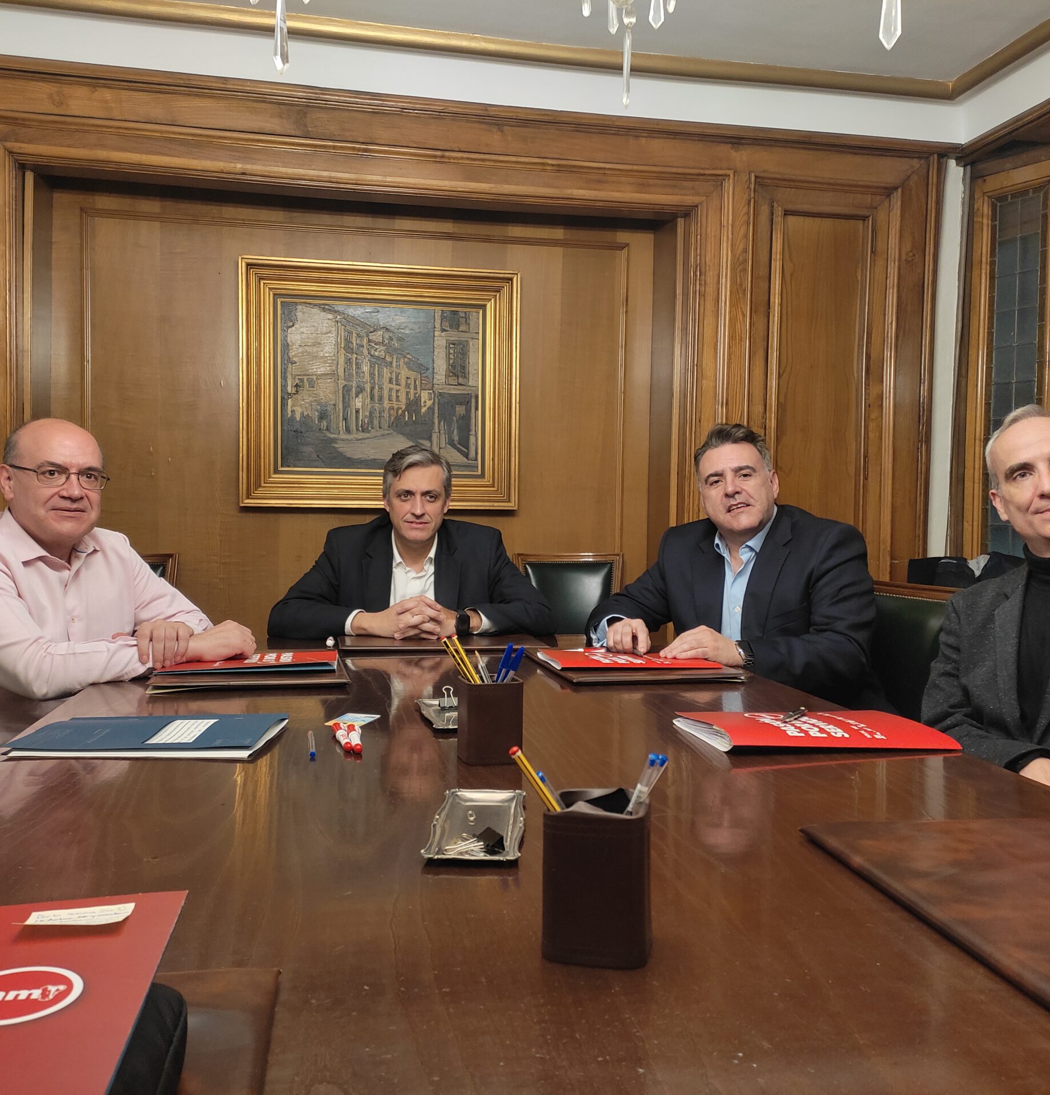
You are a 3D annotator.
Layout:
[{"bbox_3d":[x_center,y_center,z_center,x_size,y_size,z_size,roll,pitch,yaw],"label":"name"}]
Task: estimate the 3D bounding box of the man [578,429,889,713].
[{"bbox_3d":[0.407,0.369,2.333,0.620,1.258,0.760,3,3,42],"label":"man"}]

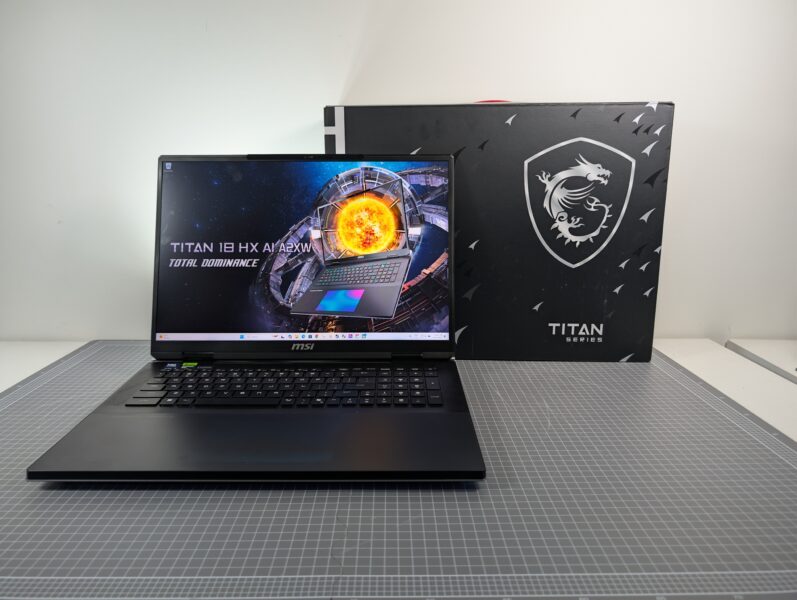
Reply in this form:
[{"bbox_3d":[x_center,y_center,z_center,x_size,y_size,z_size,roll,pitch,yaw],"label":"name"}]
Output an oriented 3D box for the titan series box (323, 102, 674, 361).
[{"bbox_3d":[0.138,-0.097,0.845,0.475,0.367,0.097,0,12,4],"label":"titan series box"}]

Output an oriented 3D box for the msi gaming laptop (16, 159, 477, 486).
[{"bbox_3d":[-0.126,-0.013,0.625,0.404,0.299,0.339,0,12,0],"label":"msi gaming laptop"}]

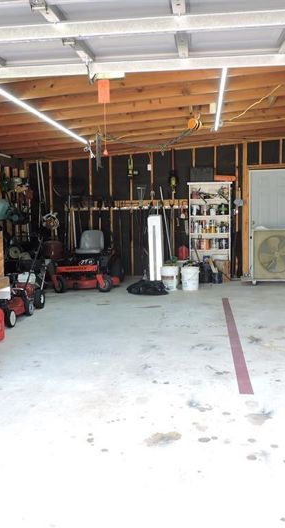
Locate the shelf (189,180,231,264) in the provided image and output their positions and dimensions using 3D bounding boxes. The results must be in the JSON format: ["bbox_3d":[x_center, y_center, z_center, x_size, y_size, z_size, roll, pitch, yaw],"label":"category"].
[{"bbox_3d":[1.285,-0.613,9.302,0.810,1.830,0.300,0,5,8],"label":"shelf"}]

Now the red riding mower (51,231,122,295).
[{"bbox_3d":[-0.975,-0.101,8.734,1.220,1.000,1.750,-1,5,2],"label":"red riding mower"}]

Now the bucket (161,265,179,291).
[{"bbox_3d":[0.446,0.250,8.093,0.300,0.370,0.300,-1,5,0],"label":"bucket"}]

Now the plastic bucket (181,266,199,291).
[{"bbox_3d":[0.781,0.248,8.048,0.300,0.370,0.300,-1,5,0],"label":"plastic bucket"}]

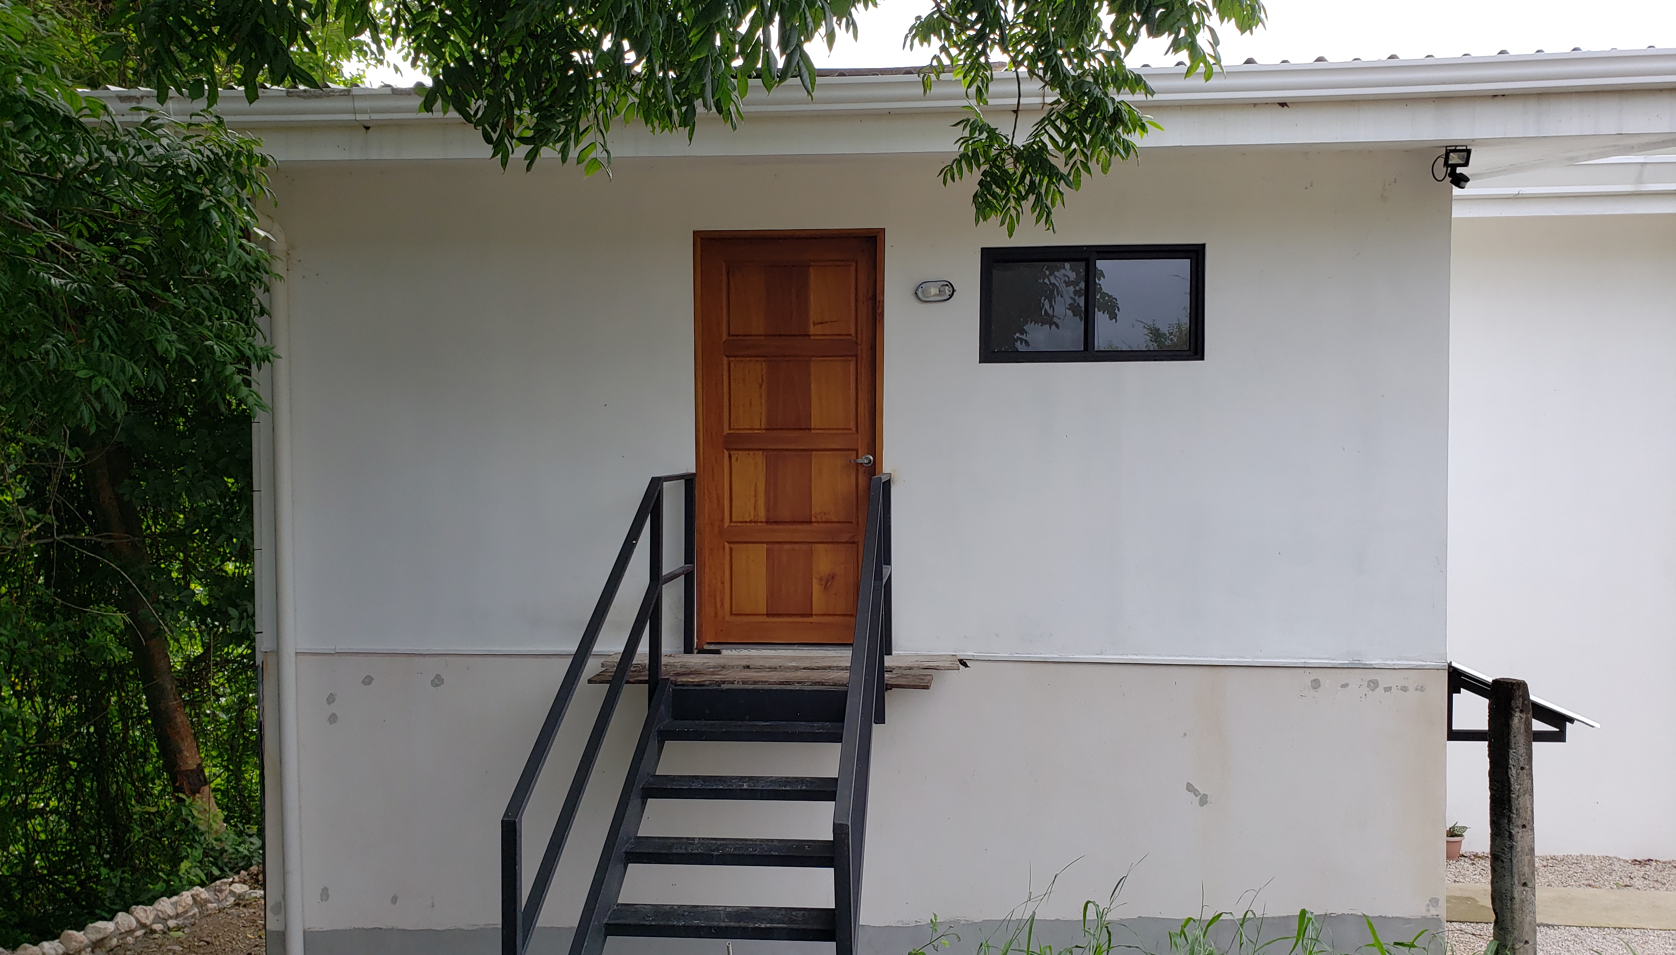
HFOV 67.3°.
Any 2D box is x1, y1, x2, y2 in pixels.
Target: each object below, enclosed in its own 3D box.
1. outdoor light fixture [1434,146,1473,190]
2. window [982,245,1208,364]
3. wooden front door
[{"bbox_3d":[3.002,-1.511,6.128,0.140,0.190,0.120,0,2,-2],"label":"outdoor light fixture"},{"bbox_3d":[1.289,-0.880,6.397,1.124,0.588,0.070,0,2,5],"label":"window"},{"bbox_3d":[-0.250,-0.197,6.562,0.987,2.166,0.090,0,2,5],"label":"wooden front door"}]

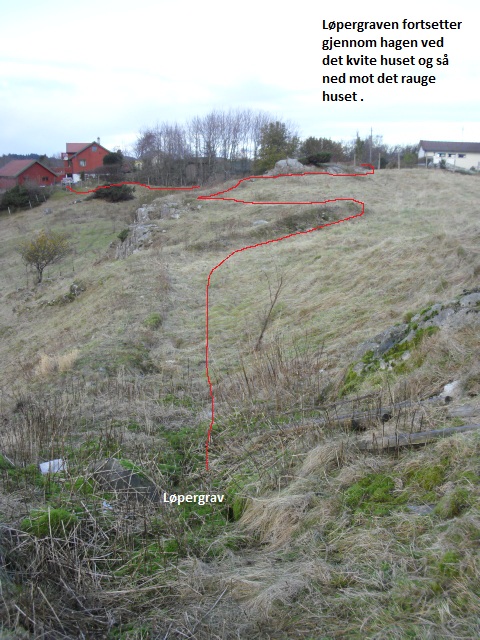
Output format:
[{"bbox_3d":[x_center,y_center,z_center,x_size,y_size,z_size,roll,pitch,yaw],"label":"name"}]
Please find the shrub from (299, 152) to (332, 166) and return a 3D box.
[{"bbox_3d":[5.913,-12.536,55.000,2.600,1.100,2.100,1,13,6],"label":"shrub"}]

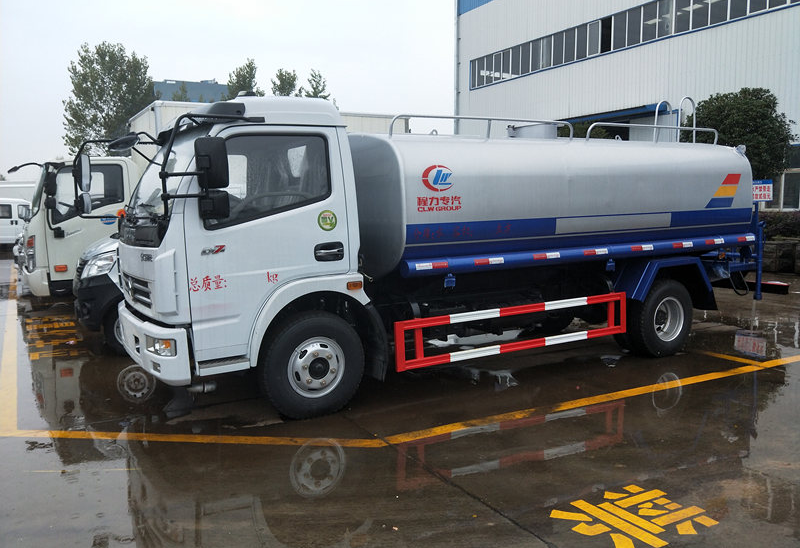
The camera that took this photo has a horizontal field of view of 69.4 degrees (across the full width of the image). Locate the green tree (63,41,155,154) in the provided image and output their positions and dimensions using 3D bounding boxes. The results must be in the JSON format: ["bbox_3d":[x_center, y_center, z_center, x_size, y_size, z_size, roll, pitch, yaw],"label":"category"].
[{"bbox_3d":[-13.879,-6.339,27.596,4.600,9.900,4.600,-5,8,-26],"label":"green tree"}]

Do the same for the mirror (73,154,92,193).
[{"bbox_3d":[-2.896,-0.918,5.279,0.090,0.340,0.200,-1,7,1],"label":"mirror"}]

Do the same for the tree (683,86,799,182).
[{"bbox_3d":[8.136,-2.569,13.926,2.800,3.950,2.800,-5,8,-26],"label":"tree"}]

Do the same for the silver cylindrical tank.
[{"bbox_3d":[1.511,-0.791,6.316,4.470,1.280,1.980,-5,8,-26],"label":"silver cylindrical tank"}]

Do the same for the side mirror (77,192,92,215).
[{"bbox_3d":[-2.895,-0.648,5.309,0.090,0.190,0.190,-1,7,1],"label":"side mirror"}]

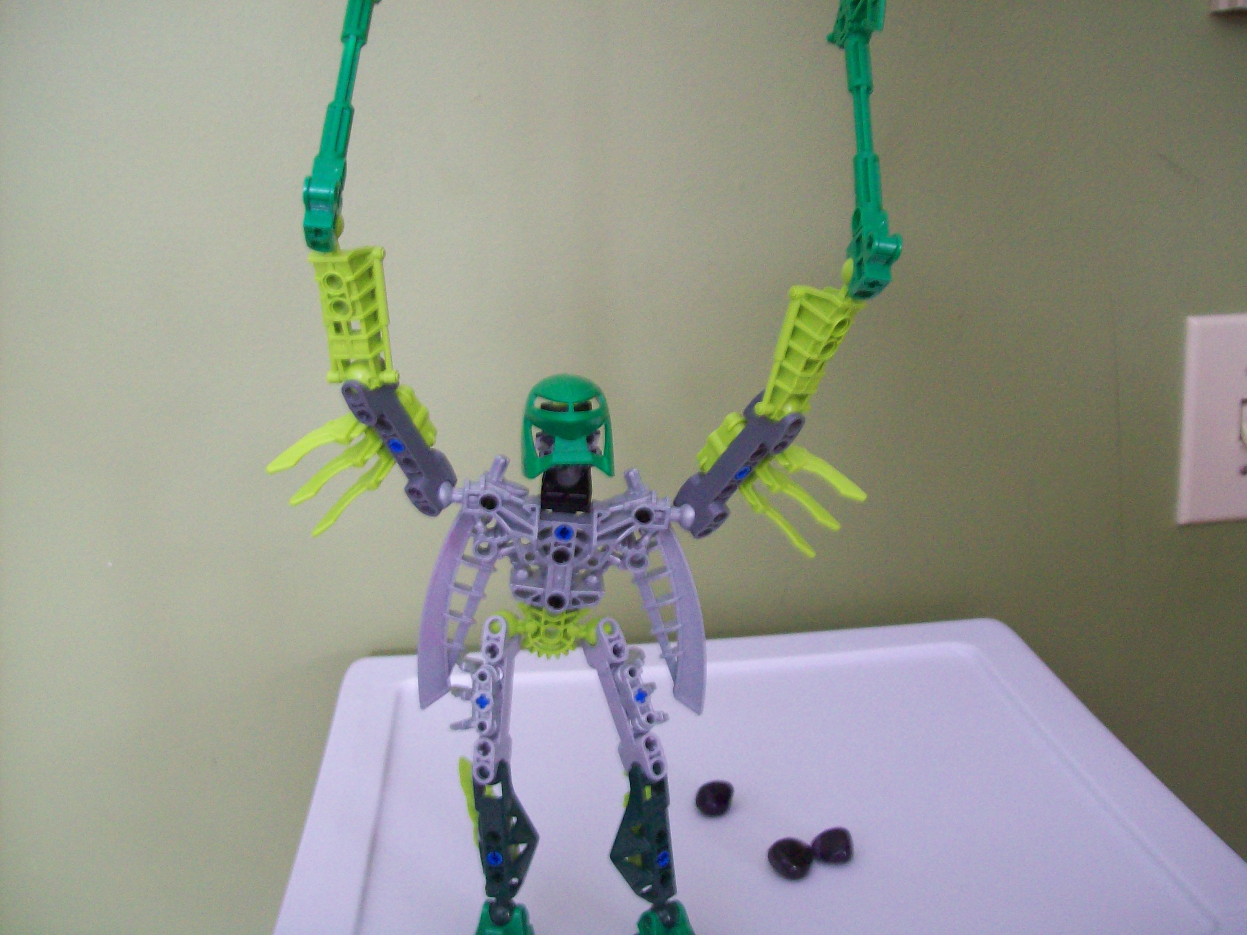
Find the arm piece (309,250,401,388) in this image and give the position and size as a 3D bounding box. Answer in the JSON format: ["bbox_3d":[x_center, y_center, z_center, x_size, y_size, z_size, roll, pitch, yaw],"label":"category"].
[{"bbox_3d":[-0.082,-0.046,0.394,0.021,0.044,0.018,0,15,17],"label":"arm piece"}]

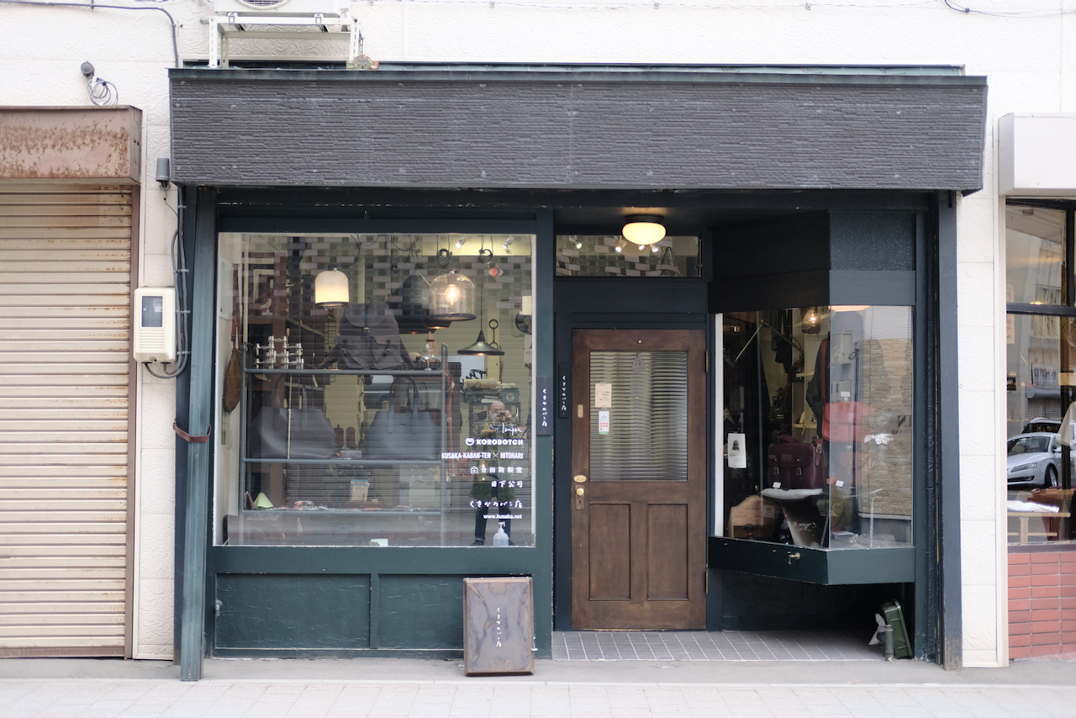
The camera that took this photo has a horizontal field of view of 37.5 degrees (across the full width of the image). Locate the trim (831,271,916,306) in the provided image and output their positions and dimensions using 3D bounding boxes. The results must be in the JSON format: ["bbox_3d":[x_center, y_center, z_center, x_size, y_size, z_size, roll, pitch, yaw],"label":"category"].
[{"bbox_3d":[1.951,-0.419,9.273,0.542,0.203,0.040,0,-2,-8],"label":"trim"}]

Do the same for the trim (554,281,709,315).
[{"bbox_3d":[0.586,-0.386,10.029,0.972,0.202,0.060,0,-2,-1],"label":"trim"}]

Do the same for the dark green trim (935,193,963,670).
[{"bbox_3d":[2.330,0.403,9.025,0.108,2.694,0.120,0,-2,-1],"label":"dark green trim"}]

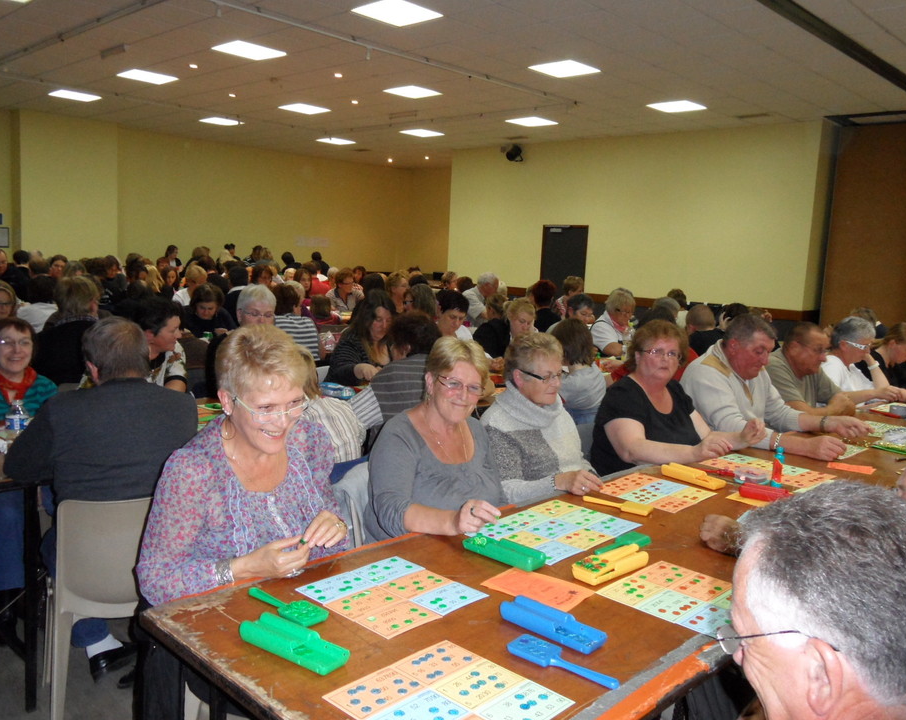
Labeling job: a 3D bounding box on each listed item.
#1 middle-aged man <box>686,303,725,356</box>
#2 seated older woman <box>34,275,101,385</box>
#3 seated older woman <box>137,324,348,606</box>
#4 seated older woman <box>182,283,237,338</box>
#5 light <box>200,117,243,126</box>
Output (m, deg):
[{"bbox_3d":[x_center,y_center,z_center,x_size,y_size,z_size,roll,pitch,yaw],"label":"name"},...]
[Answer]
[{"bbox_3d":[1.436,0.280,4.719,0.500,1.243,0.780,-5,11,-45],"label":"middle-aged man"},{"bbox_3d":[-1.942,0.203,3.992,0.480,1.260,0.750,-3,9,-37],"label":"seated older woman"},{"bbox_3d":[-0.515,0.573,1.859,0.540,1.330,0.680,-4,11,-43],"label":"seated older woman"},{"bbox_3d":[-1.885,0.011,5.907,0.520,1.203,0.750,-3,10,-38],"label":"seated older woman"},{"bbox_3d":[-3.950,-4.088,13.266,0.600,0.050,0.600,-4,11,-43],"label":"light"}]

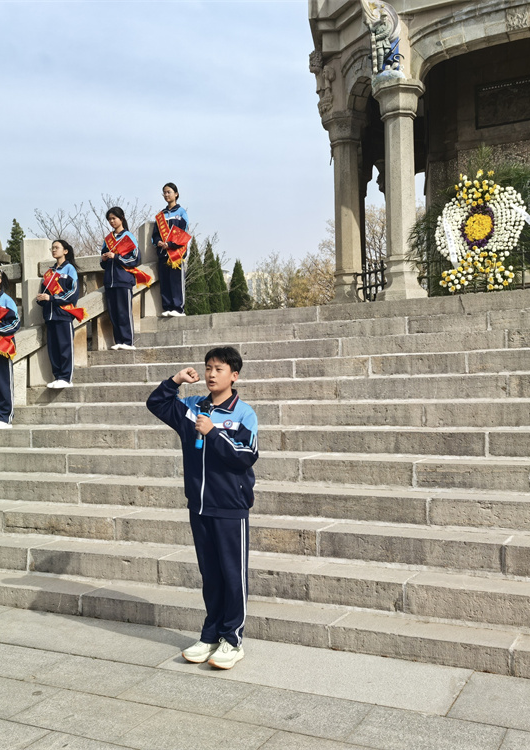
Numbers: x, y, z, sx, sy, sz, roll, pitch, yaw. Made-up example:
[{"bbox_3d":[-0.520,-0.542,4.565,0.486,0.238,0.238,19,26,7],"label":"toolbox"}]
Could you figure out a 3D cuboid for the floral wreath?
[{"bbox_3d":[2.100,-1.395,7.635,0.900,1.220,0.320,-2,0,26],"label":"floral wreath"}]

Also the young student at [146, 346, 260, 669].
[{"bbox_3d":[-0.331,0.689,4.239,0.600,1.655,0.440,-2,-1,43],"label":"young student"}]

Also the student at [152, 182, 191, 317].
[{"bbox_3d":[-1.094,-1.469,9.130,0.460,1.580,0.360,-2,0,34],"label":"student"}]

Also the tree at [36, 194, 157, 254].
[{"bbox_3d":[-3.333,-0.938,15.455,2.700,5.300,2.700,-2,-1,26],"label":"tree"}]

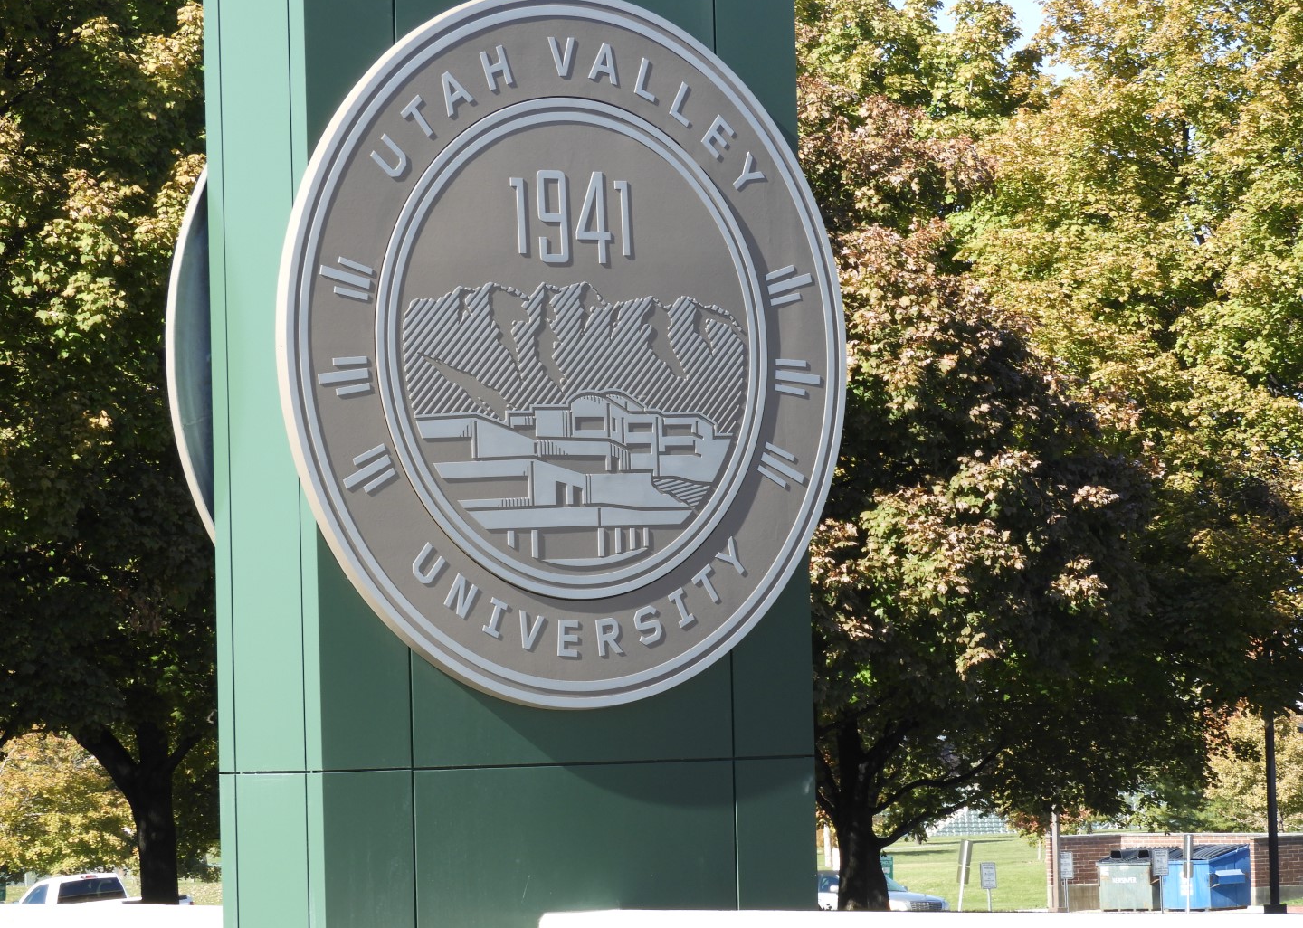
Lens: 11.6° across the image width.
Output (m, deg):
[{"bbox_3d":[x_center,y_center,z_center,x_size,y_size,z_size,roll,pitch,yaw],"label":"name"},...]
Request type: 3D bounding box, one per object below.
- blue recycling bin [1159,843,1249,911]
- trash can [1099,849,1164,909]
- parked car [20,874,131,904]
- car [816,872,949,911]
[{"bbox_3d":[14.206,10.613,164.000,1.600,1.670,1.850,1,-3,-44],"label":"blue recycling bin"},{"bbox_3d":[12.765,10.821,167.000,1.850,1.640,1.550,-3,-3,34],"label":"trash can"},{"bbox_3d":[-11.571,9.302,130.000,2.000,1.880,5.700,0,-3,-36],"label":"parked car"},{"bbox_3d":[4.493,9.766,143.000,1.890,1.450,5.200,0,-3,-36],"label":"car"}]

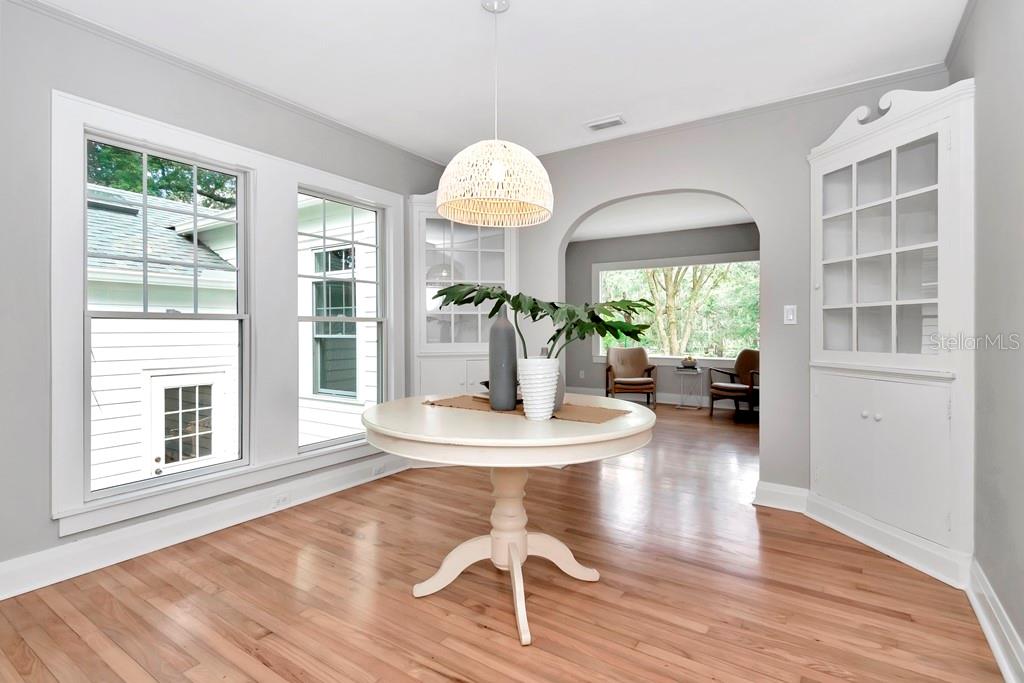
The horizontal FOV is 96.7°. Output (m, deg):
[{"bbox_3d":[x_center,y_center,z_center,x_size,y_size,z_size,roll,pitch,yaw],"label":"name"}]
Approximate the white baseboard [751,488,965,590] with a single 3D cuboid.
[{"bbox_3d":[1.671,0.944,2.334,0.180,0.147,0.970,0,1,-14],"label":"white baseboard"}]

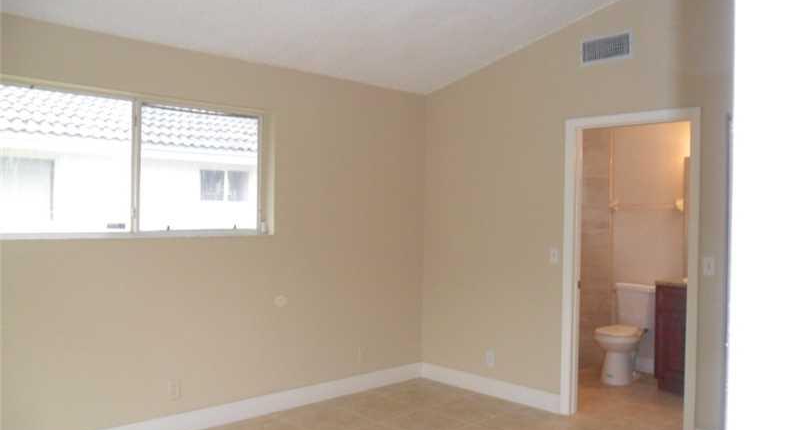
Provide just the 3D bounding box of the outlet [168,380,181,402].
[{"bbox_3d":[-1.422,1.105,3.945,0.075,0.118,0.012,1,1,-43],"label":"outlet"}]

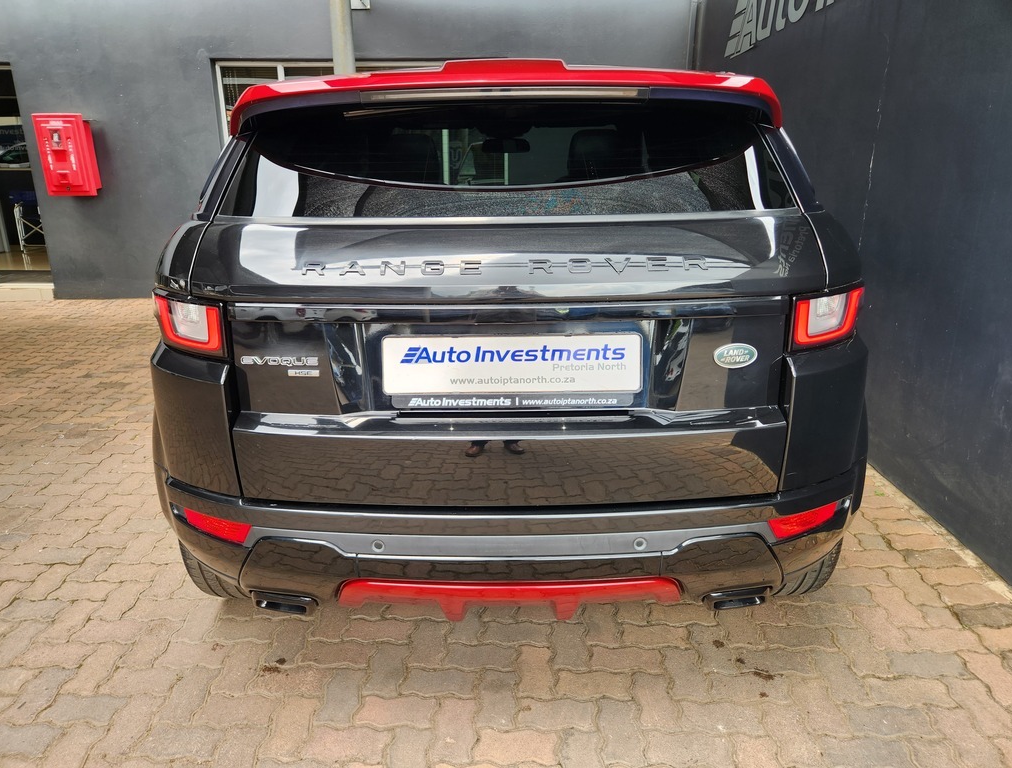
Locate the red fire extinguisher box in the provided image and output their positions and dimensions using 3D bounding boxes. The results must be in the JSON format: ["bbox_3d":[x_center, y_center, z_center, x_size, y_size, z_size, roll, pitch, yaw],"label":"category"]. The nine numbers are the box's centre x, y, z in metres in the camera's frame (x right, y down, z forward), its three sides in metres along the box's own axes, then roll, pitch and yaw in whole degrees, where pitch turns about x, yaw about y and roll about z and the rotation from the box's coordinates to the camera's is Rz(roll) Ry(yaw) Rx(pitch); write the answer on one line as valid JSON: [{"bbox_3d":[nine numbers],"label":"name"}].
[{"bbox_3d":[-4.626,-2.417,7.232,0.510,0.810,0.240,-1,17,0],"label":"red fire extinguisher box"}]

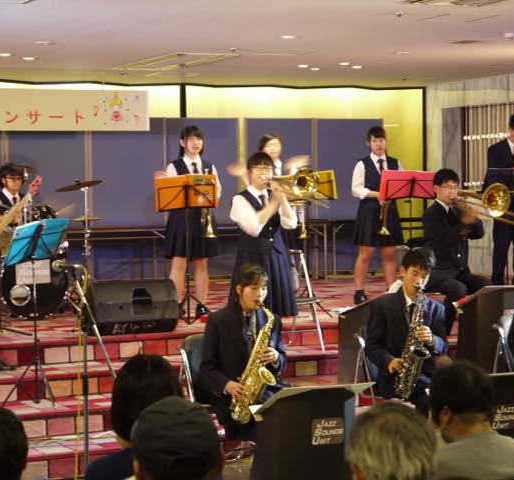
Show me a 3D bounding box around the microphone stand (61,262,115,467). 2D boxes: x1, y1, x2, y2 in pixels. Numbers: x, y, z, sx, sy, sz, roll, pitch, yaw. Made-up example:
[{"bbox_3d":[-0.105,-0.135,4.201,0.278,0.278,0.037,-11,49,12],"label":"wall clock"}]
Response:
[{"bbox_3d":[-0.928,0.773,8.500,0.460,1.300,0.440,-1,2,-10],"label":"microphone stand"}]

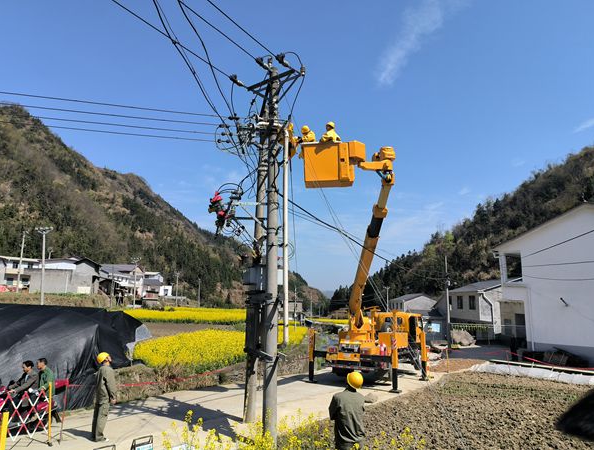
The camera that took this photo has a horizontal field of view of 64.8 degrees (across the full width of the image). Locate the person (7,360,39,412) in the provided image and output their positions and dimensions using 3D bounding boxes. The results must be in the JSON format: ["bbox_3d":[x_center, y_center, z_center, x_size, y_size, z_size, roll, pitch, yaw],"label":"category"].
[{"bbox_3d":[-5.584,3.459,9.682,0.720,1.270,0.520,6,-11,-36],"label":"person"}]

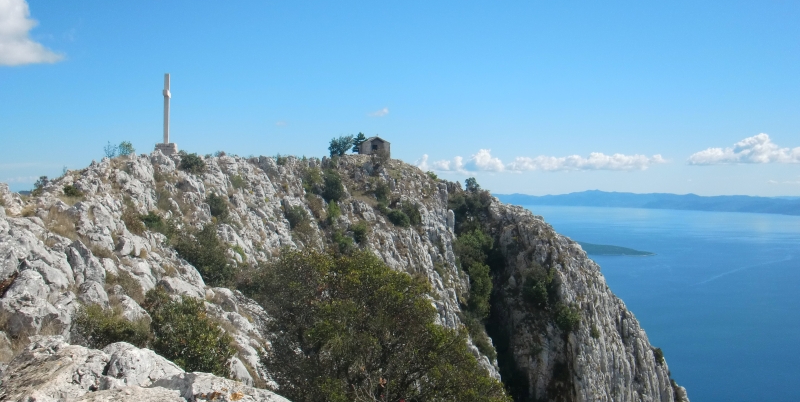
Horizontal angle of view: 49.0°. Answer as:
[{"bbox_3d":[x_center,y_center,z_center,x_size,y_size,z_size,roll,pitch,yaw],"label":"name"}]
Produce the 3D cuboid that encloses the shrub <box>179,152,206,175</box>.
[{"bbox_3d":[-18.150,-3.244,77.000,2.367,2.017,2.131,1,1,0],"label":"shrub"}]

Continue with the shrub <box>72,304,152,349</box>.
[{"bbox_3d":[-4.591,2.017,14.000,1.291,0.765,1.162,1,1,0],"label":"shrub"}]

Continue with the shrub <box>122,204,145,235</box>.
[{"bbox_3d":[-11.532,0.801,38.000,1.038,1.385,0.935,1,1,0],"label":"shrub"}]

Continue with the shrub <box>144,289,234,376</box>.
[{"bbox_3d":[-3.356,2.128,14.000,1.435,1.440,1.363,1,1,0],"label":"shrub"}]

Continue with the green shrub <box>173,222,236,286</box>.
[{"bbox_3d":[-7.973,2.173,36.000,2.542,2.583,2.287,1,1,0],"label":"green shrub"}]

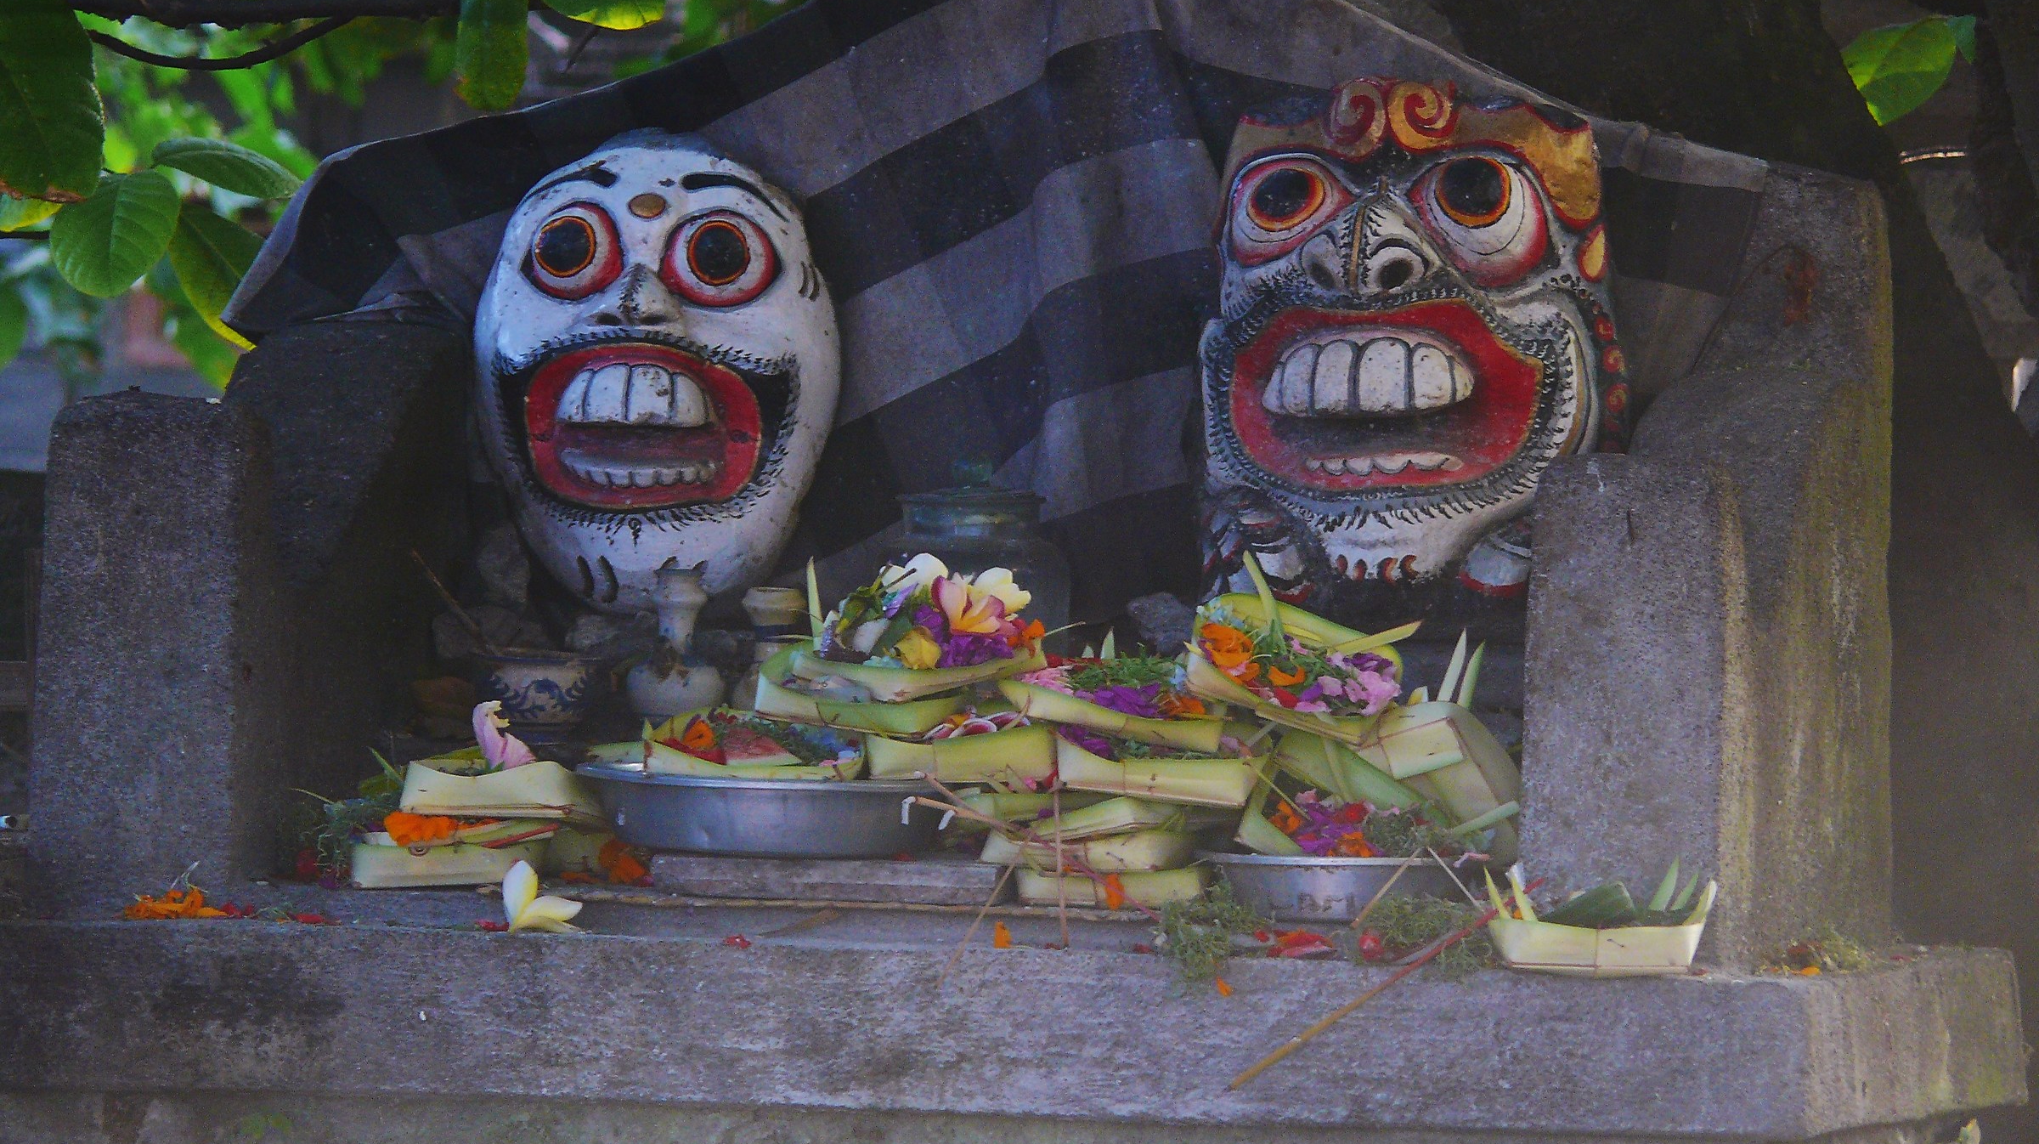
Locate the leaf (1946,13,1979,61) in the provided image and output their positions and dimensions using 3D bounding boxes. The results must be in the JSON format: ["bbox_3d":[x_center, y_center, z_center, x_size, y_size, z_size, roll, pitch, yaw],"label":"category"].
[{"bbox_3d":[0.570,-0.323,13.450,0.026,0.031,0.020,0,4,0],"label":"leaf"}]

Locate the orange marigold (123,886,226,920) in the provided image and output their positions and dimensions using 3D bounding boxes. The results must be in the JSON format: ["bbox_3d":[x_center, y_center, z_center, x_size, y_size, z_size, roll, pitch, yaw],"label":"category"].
[{"bbox_3d":[-0.509,0.199,13.384,0.058,0.018,0.045,2,5,20],"label":"orange marigold"}]

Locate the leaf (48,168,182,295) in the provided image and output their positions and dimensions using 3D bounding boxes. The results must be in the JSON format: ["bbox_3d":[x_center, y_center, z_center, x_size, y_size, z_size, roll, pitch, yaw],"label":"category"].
[{"bbox_3d":[-0.531,-0.198,13.000,0.075,0.073,0.030,0,4,0],"label":"leaf"}]

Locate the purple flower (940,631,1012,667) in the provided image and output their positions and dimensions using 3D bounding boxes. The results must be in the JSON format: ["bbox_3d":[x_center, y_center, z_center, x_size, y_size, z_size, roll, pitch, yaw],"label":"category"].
[{"bbox_3d":[-0.026,0.046,13.360,0.042,0.021,0.034,2,5,20],"label":"purple flower"}]

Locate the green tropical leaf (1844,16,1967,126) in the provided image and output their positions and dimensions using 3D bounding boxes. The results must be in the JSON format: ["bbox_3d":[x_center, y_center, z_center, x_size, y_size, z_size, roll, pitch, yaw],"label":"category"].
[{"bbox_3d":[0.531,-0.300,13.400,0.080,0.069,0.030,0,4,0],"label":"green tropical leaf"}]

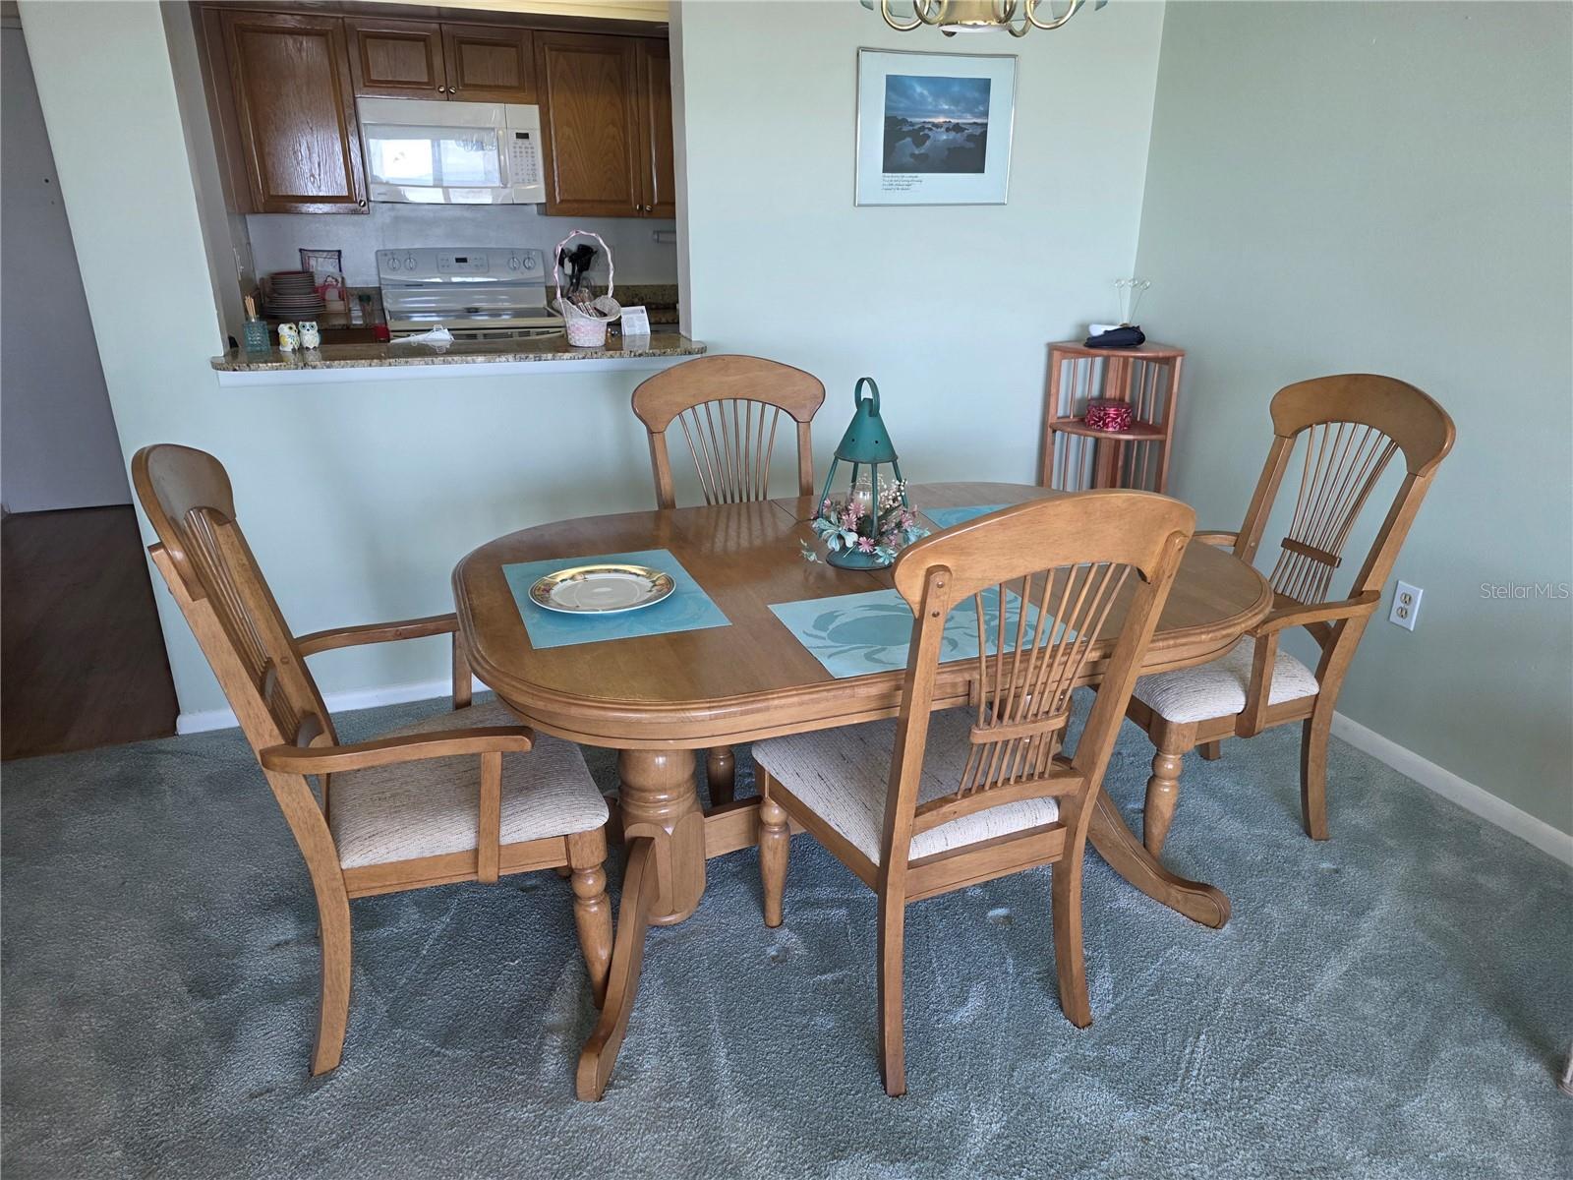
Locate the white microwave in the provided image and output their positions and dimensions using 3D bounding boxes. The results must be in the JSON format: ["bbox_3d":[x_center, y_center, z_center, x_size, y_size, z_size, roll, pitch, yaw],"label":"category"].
[{"bbox_3d":[-1.513,-1.972,4.738,0.758,0.409,0.370,-7,21,-19],"label":"white microwave"}]

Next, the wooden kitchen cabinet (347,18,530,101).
[{"bbox_3d":[-1.523,-2.312,4.631,0.760,0.300,0.325,-7,21,-19],"label":"wooden kitchen cabinet"}]

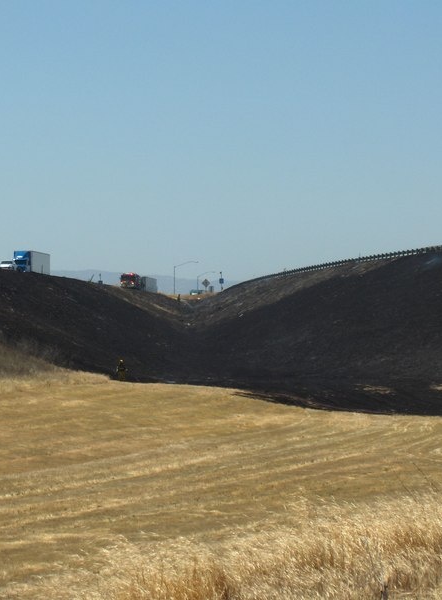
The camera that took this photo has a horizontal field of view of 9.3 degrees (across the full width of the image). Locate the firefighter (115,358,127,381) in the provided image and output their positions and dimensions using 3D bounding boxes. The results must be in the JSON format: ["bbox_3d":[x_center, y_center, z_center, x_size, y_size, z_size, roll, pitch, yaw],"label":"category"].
[{"bbox_3d":[-8.364,5.953,228.000,0.780,1.830,0.500,0,0,-12],"label":"firefighter"}]

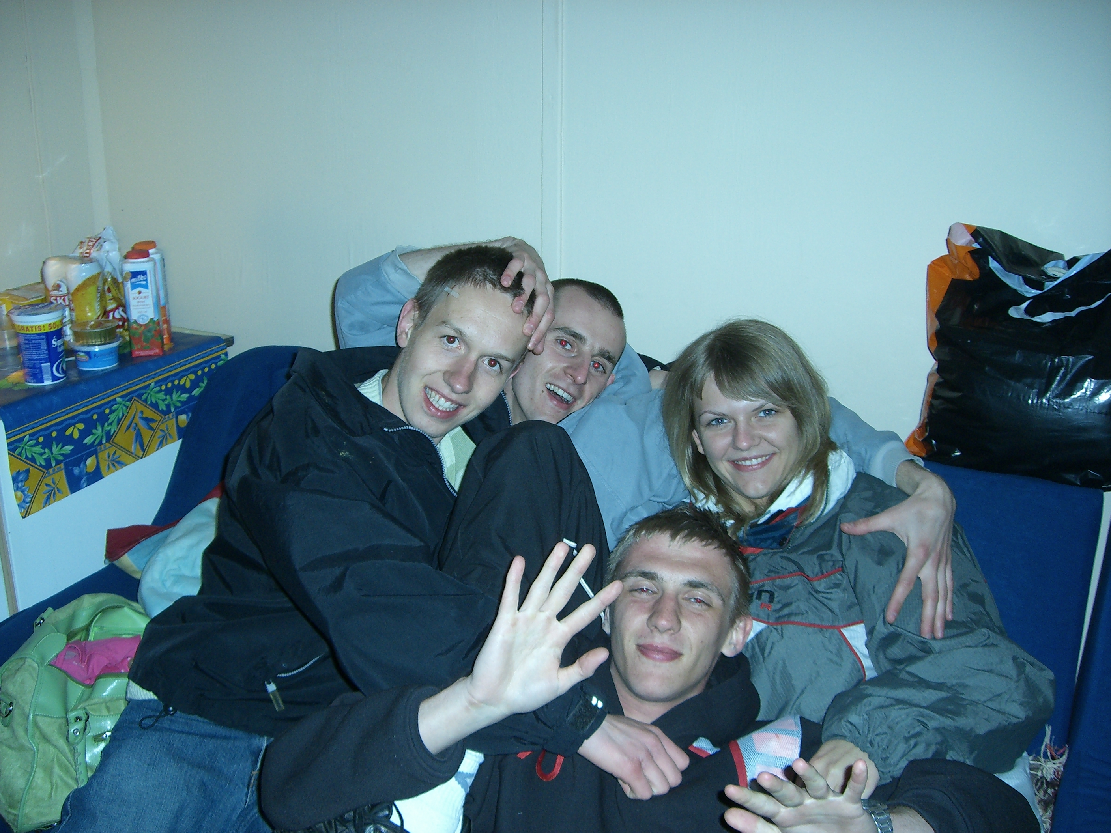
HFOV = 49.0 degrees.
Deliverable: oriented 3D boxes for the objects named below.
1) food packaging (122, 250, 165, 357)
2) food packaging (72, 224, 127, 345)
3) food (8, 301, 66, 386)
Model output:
[{"bbox_3d":[-0.748,-0.206,2.201,0.057,0.186,0.057,-7,17,-25],"label":"food packaging"},{"bbox_3d":[-0.849,-0.242,2.272,0.115,0.218,0.080,-6,16,-21],"label":"food packaging"},{"bbox_3d":[-0.842,-0.118,2.003,0.095,0.118,0.095,8,17,27],"label":"food"}]

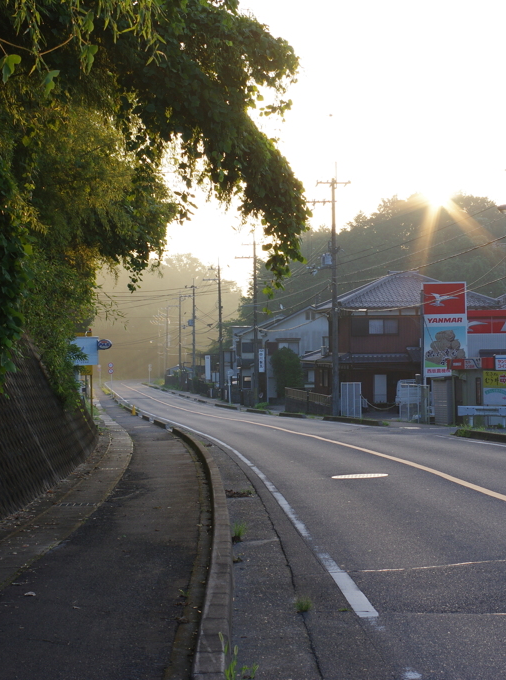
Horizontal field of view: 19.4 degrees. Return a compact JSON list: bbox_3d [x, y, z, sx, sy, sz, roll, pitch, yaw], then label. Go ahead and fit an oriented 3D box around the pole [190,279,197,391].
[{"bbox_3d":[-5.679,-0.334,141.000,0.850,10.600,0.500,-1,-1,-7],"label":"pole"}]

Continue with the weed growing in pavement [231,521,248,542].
[{"bbox_3d":[-0.144,2.048,15.800,0.170,0.220,0.160,-1,-1,0],"label":"weed growing in pavement"}]

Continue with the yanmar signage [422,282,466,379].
[{"bbox_3d":[7.786,-0.418,60.000,1.830,3.800,0.280,-1,-1,12],"label":"yanmar signage"}]

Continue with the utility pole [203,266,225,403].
[{"bbox_3d":[-2.919,-0.644,112.000,1.600,10.400,0.450,-1,-1,-7],"label":"utility pole"}]

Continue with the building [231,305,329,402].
[{"bbox_3d":[2.381,1.031,105.000,7.200,6.800,9.000,-1,-1,6],"label":"building"}]

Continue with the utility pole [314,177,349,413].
[{"bbox_3d":[3.423,-2.015,64.000,1.550,10.600,0.500,-1,-1,-7],"label":"utility pole"}]

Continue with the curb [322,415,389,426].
[{"bbox_3d":[3.639,3.090,56.000,0.200,0.180,10.300,0,-1,-8],"label":"curb"}]

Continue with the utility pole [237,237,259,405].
[{"bbox_3d":[-0.252,-1.228,93.000,1.400,10.500,0.450,-1,-1,-7],"label":"utility pole"}]

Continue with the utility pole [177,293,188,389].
[{"bbox_3d":[-7.690,0.054,160.000,1.100,10.400,0.400,0,-1,-8],"label":"utility pole"}]

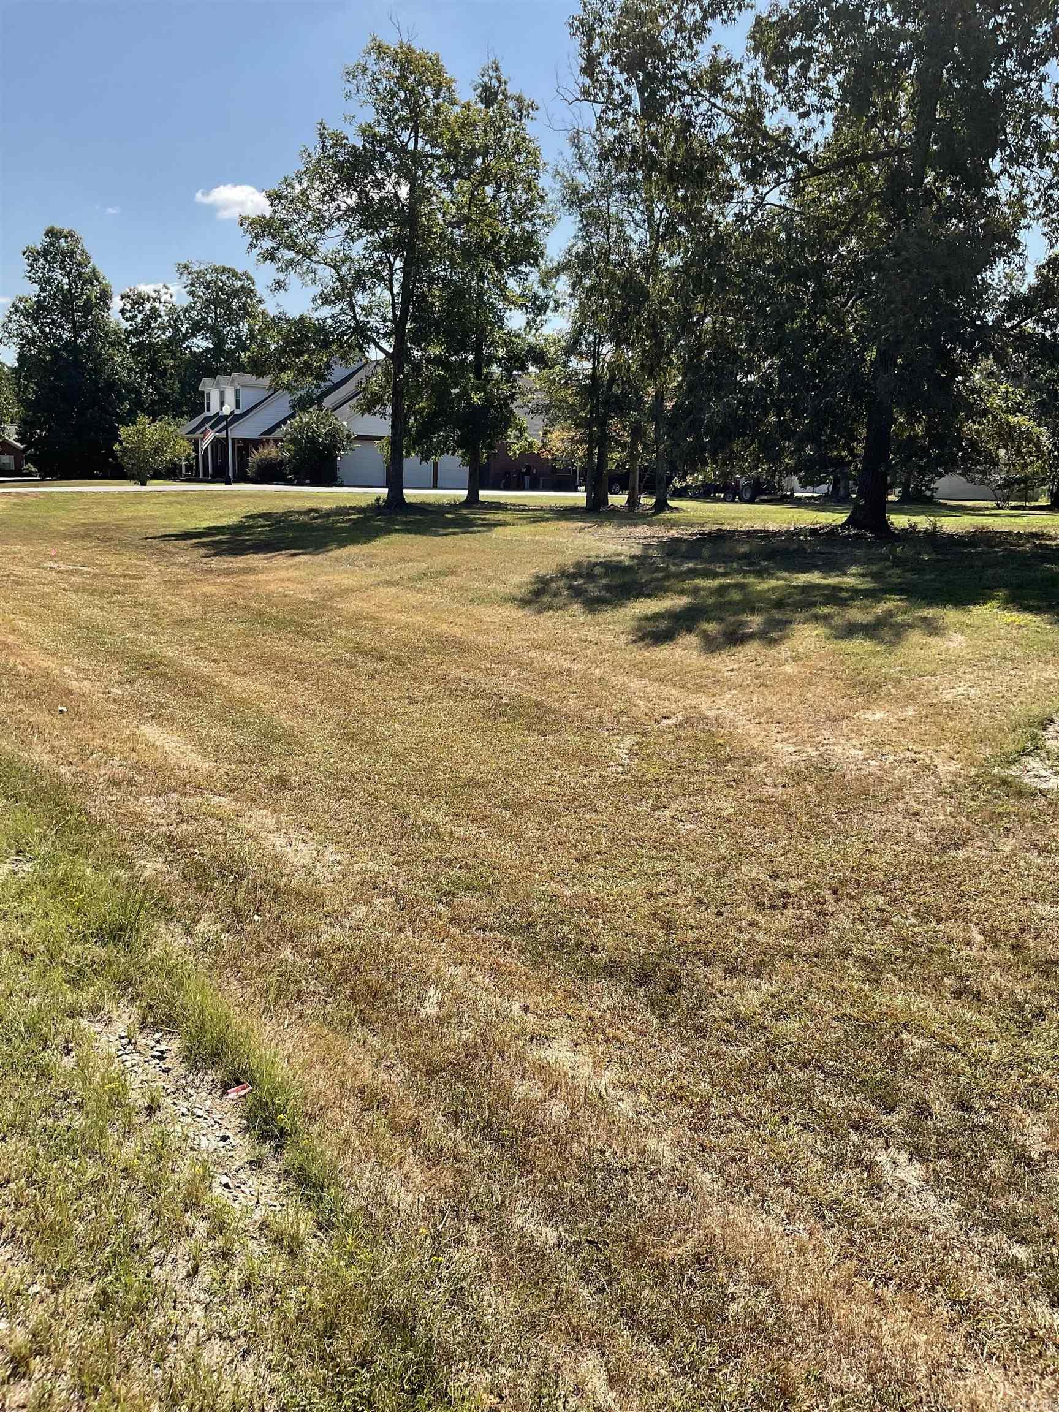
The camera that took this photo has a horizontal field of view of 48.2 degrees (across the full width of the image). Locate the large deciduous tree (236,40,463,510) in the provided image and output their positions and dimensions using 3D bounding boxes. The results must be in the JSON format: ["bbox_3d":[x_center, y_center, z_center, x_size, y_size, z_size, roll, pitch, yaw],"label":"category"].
[{"bbox_3d":[-5.336,-12.620,35.213,6.430,13.420,6.430,1,12,0],"label":"large deciduous tree"}]

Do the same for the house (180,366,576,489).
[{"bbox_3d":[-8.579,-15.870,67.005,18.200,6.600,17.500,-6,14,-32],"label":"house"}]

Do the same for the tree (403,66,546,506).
[{"bbox_3d":[-1.776,-14.058,40.006,5.090,14.300,5.090,1,12,0],"label":"tree"}]

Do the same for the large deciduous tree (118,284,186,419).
[{"bbox_3d":[-25.936,-22.153,81.333,5.330,13.070,5.330,1,12,0],"label":"large deciduous tree"}]

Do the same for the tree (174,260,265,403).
[{"bbox_3d":[-21.774,-23.382,83.104,6.760,14.970,6.760,1,12,0],"label":"tree"}]

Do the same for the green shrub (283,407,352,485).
[{"bbox_3d":[-9.741,-11.905,54.261,3.140,3.560,3.140,1,12,0],"label":"green shrub"}]

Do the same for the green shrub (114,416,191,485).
[{"bbox_3d":[-15.926,-10.748,49.933,3.220,2.870,3.220,1,12,0],"label":"green shrub"}]

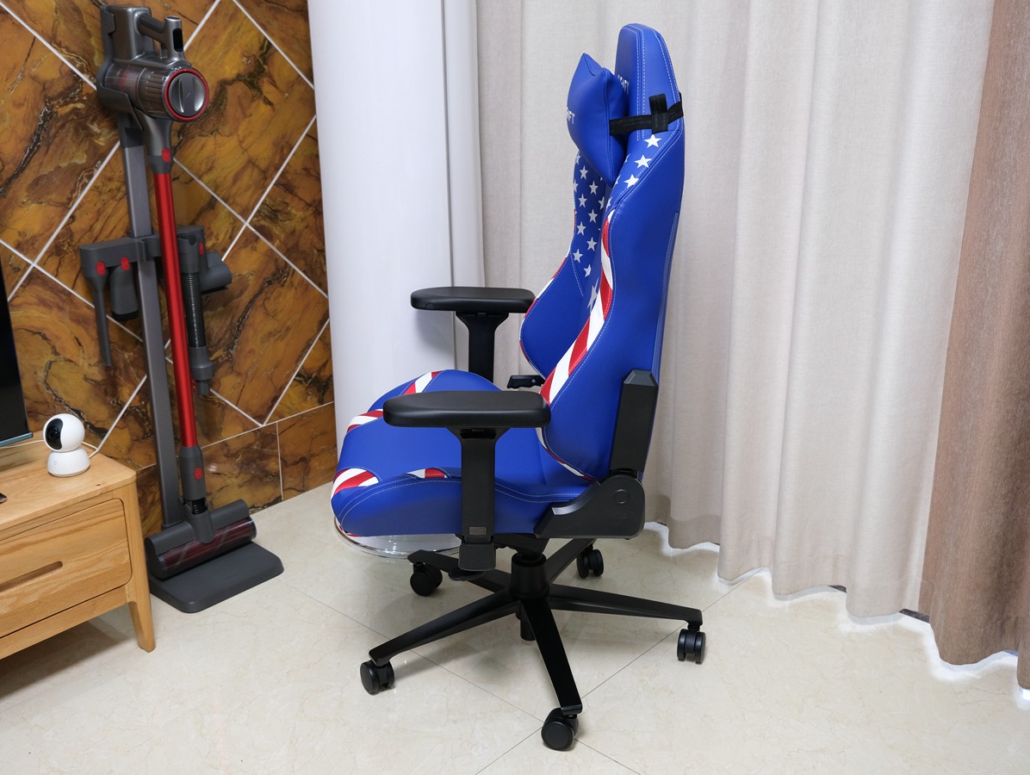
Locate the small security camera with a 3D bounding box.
[{"bbox_3d":[-0.888,0.109,2.108,0.078,0.118,0.078,4,20,12],"label":"small security camera"}]

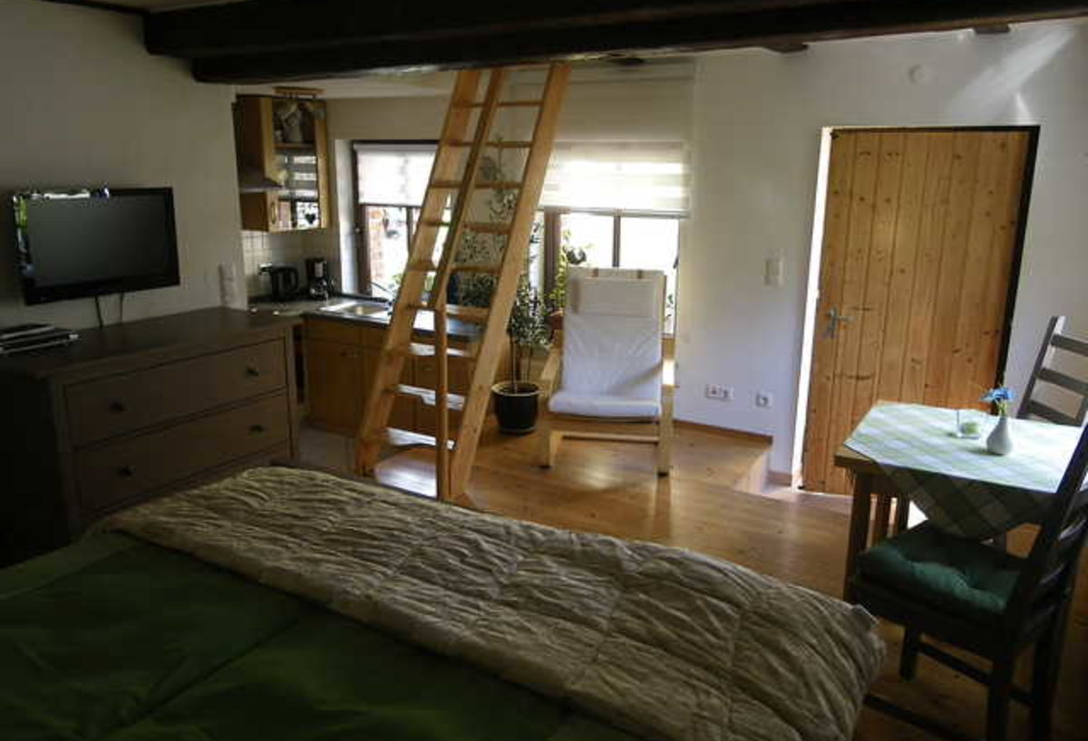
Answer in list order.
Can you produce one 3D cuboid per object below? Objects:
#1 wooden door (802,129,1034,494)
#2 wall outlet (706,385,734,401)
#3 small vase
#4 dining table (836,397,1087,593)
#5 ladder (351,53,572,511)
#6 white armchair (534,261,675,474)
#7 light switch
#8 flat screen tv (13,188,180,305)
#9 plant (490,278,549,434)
[{"bbox_3d":[1.829,-0.218,4.445,0.890,1.920,0.060,7,15,24],"label":"wooden door"},{"bbox_3d":[1.004,0.129,5.048,0.152,0.082,0.020,8,15,30],"label":"wall outlet"},{"bbox_3d":[1.343,0.182,2.576,0.077,0.114,0.077,8,15,30],"label":"small vase"},{"bbox_3d":[1.326,0.581,2.742,0.730,0.740,0.730,8,15,30],"label":"dining table"},{"bbox_3d":[-0.406,-0.551,4.511,0.600,2.090,1.170,8,15,30],"label":"ladder"},{"bbox_3d":[0.381,-0.038,4.802,0.680,0.970,0.800,3,14,10],"label":"white armchair"},{"bbox_3d":[1.239,-0.530,4.752,0.090,0.150,0.020,8,15,30],"label":"light switch"},{"bbox_3d":[-1.558,-0.445,3.081,0.070,0.360,0.585,8,15,30],"label":"flat screen tv"},{"bbox_3d":[-0.157,-0.096,5.170,0.340,0.902,0.340,1,13,0],"label":"plant"}]

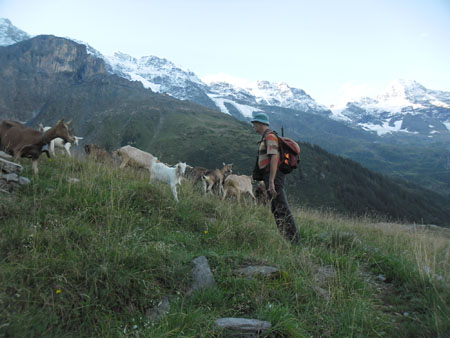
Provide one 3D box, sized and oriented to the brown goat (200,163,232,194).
[{"bbox_3d":[-0.167,0.233,7.800,0.850,0.780,0.300,-2,3,-41],"label":"brown goat"}]

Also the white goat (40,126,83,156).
[{"bbox_3d":[-3.724,-0.626,8.000,0.950,0.740,0.300,0,2,-12],"label":"white goat"}]

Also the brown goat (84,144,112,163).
[{"bbox_3d":[-2.978,-0.275,8.400,0.880,0.720,0.320,-1,3,-30],"label":"brown goat"}]

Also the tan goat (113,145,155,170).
[{"bbox_3d":[-1.948,-0.160,8.000,1.200,0.830,0.360,-1,2,-15],"label":"tan goat"}]

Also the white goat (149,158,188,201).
[{"bbox_3d":[-0.982,0.179,6.000,0.820,0.800,0.300,2,3,44],"label":"white goat"}]

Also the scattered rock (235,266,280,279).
[{"bbox_3d":[0.287,0.943,3.200,0.400,0.080,0.220,0,2,0],"label":"scattered rock"}]

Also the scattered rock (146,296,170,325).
[{"bbox_3d":[-0.445,0.947,2.350,0.160,0.160,0.140,0,2,0],"label":"scattered rock"}]

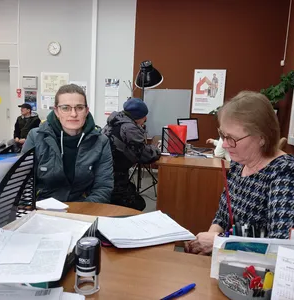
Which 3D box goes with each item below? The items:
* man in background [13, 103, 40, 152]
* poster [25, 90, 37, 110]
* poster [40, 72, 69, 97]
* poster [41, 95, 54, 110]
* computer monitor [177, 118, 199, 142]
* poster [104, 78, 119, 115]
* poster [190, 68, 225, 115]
[{"bbox_3d":[-2.494,-0.277,5.664,0.530,1.230,0.700,8,9,37],"label":"man in background"},{"bbox_3d":[-2.526,-1.064,6.299,0.297,0.420,0.015,5,7,13],"label":"poster"},{"bbox_3d":[-1.943,-1.394,6.126,0.630,0.465,0.018,5,7,13],"label":"poster"},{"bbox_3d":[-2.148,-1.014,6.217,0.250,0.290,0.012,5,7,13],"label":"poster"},{"bbox_3d":[0.482,-0.233,3.450,0.060,0.300,0.450,-3,1,42],"label":"computer monitor"},{"bbox_3d":[-0.703,-1.072,5.874,0.300,0.735,0.015,5,7,13],"label":"poster"},{"bbox_3d":[1.193,-1.110,5.526,0.590,0.840,0.025,5,7,13],"label":"poster"}]

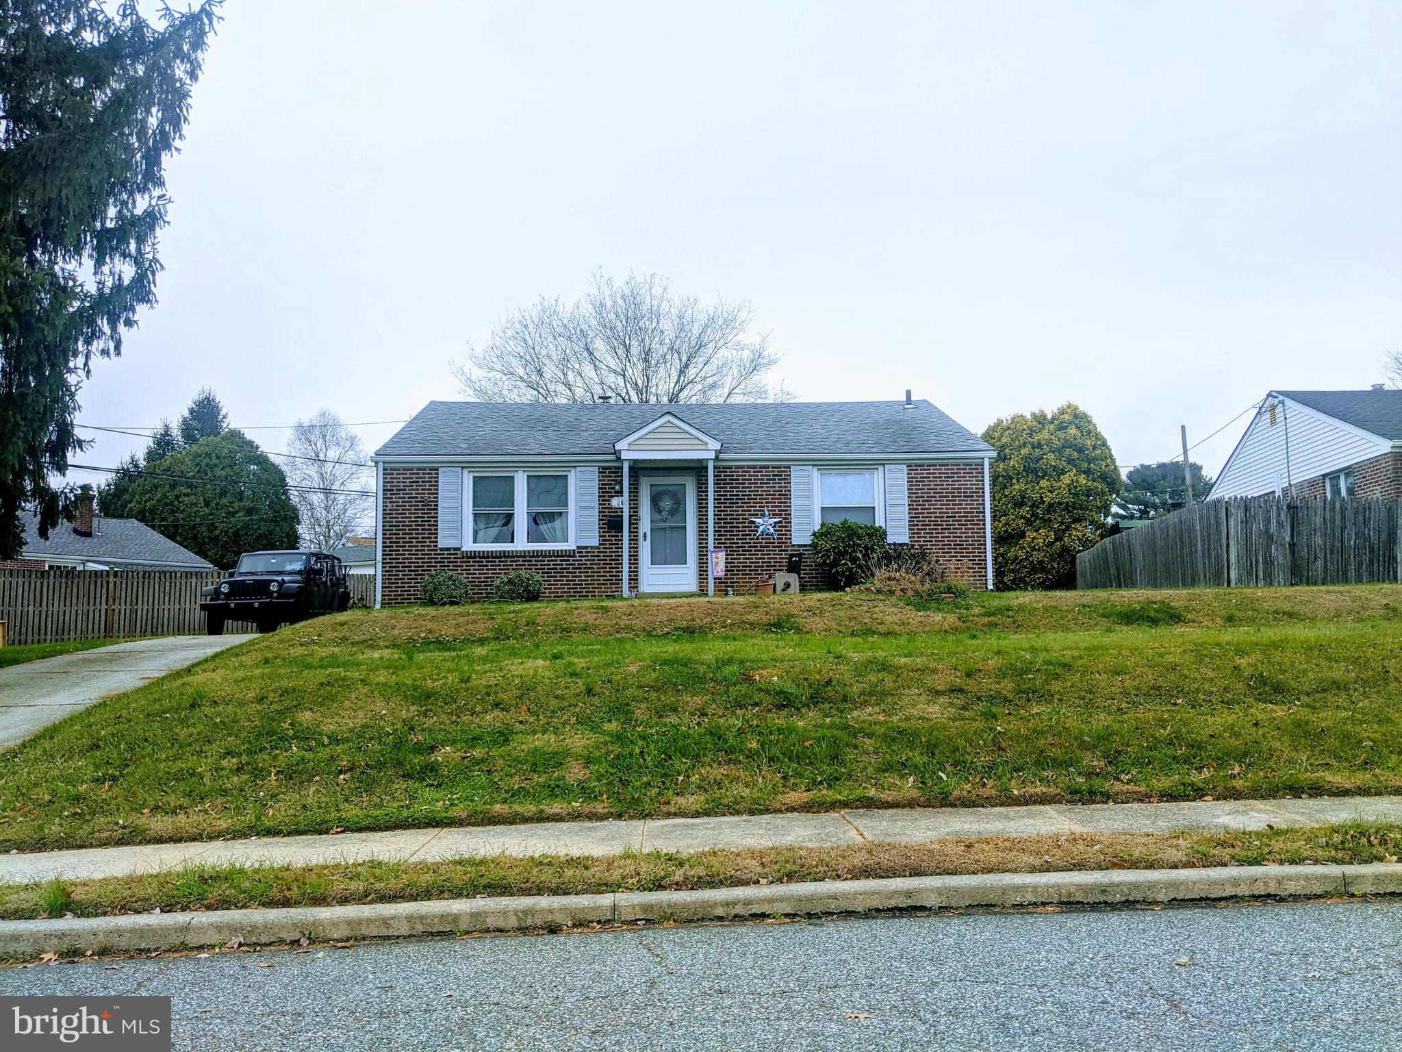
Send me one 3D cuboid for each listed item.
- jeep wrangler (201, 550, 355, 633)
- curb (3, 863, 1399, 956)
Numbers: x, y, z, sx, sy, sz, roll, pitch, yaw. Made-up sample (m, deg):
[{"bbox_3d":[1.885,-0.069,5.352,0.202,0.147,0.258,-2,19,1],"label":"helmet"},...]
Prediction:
[{"bbox_3d":[-9.206,1.460,24.265,1.900,1.840,4.600,0,-5,-4],"label":"jeep wrangler"},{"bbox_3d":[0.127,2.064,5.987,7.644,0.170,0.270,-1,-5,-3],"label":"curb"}]

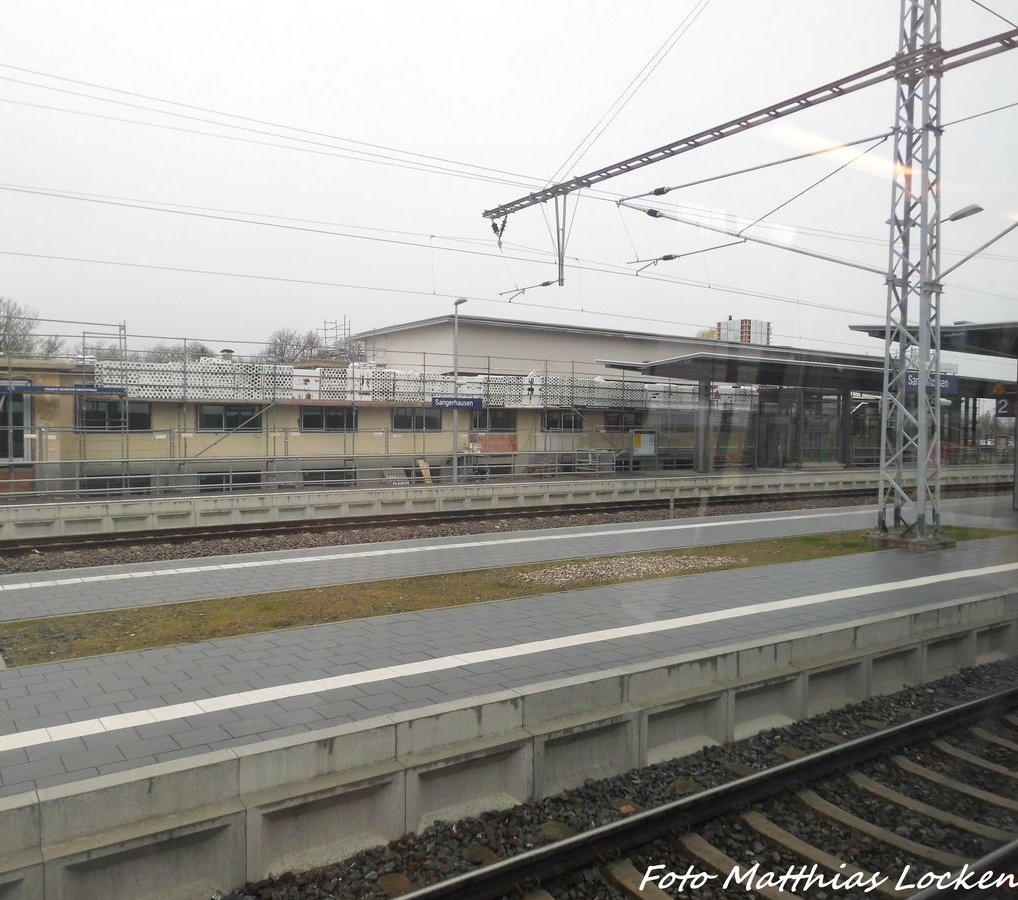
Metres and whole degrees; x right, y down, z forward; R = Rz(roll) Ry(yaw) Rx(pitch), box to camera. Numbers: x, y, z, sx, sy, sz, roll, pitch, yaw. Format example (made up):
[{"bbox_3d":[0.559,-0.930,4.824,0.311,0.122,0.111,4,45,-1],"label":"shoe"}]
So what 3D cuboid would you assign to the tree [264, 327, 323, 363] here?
[{"bbox_3d":[-17.600,-4.700,68.000,5.600,10.600,5.500,0,1,0],"label":"tree"}]

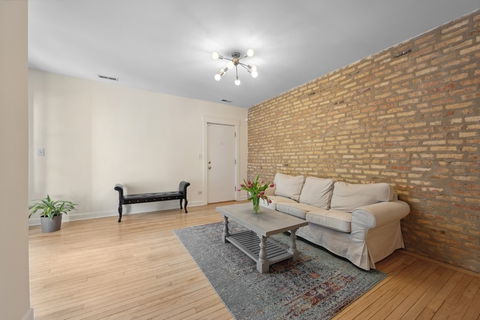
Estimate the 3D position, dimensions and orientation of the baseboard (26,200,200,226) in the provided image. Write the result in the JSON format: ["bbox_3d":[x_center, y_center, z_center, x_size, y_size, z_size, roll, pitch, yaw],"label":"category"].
[{"bbox_3d":[-2.175,1.038,3.808,2.990,0.139,0.022,0,0,-32],"label":"baseboard"}]

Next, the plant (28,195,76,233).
[{"bbox_3d":[-2.953,0.824,2.906,0.504,0.560,0.504,0,0,-32],"label":"plant"}]

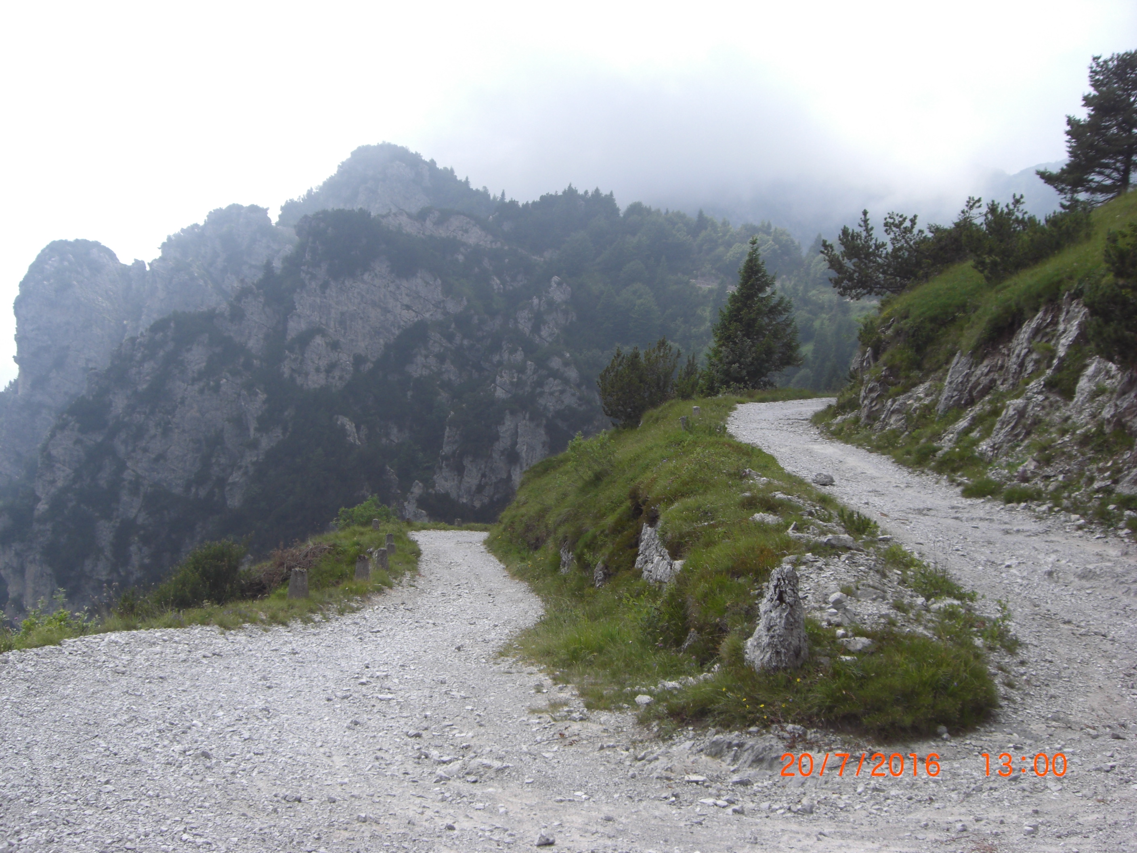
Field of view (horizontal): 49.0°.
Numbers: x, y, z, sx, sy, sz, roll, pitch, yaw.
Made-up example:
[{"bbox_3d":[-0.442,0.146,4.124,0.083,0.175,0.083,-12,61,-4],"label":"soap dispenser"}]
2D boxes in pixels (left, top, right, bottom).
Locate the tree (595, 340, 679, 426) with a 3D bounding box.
[{"bbox_3d":[2.200,-1.380,39.500,2.650,2.800,2.500,0,0,0],"label":"tree"}]

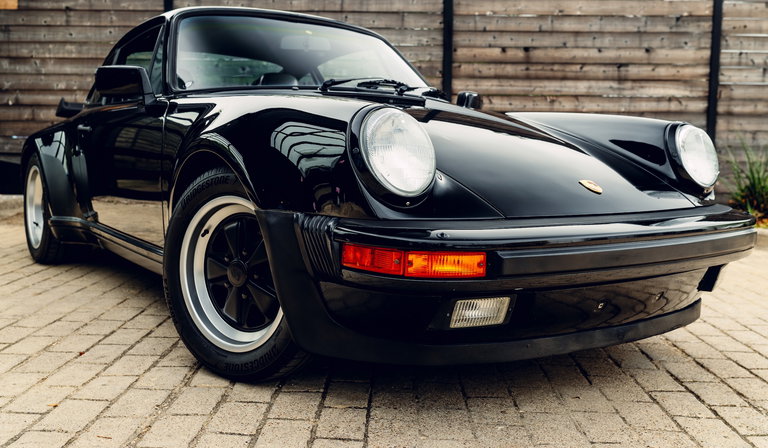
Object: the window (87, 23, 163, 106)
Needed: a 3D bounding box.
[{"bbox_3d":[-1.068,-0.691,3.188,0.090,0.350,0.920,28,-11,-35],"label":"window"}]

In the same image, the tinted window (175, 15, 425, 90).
[{"bbox_3d":[-0.297,-0.726,3.240,1.300,0.560,0.170,-3,-37,-36],"label":"tinted window"}]

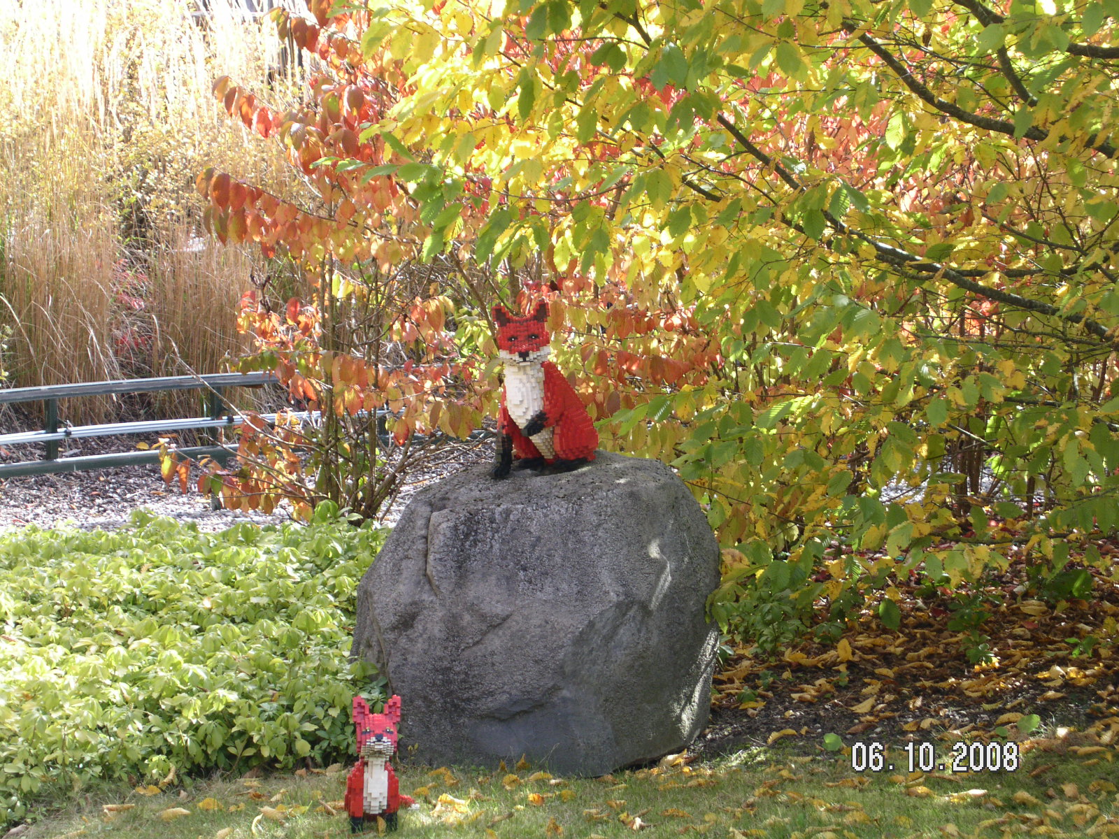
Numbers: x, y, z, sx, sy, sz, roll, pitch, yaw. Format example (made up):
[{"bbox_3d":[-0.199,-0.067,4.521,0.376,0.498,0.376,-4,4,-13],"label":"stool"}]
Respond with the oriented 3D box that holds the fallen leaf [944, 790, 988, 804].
[{"bbox_3d":[0.829,0.770,7.520,0.085,0.020,0.045,0,5,0],"label":"fallen leaf"}]

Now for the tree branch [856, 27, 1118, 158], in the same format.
[{"bbox_3d":[1.020,-0.782,8.800,0.660,0.320,0.280,0,5,0],"label":"tree branch"}]

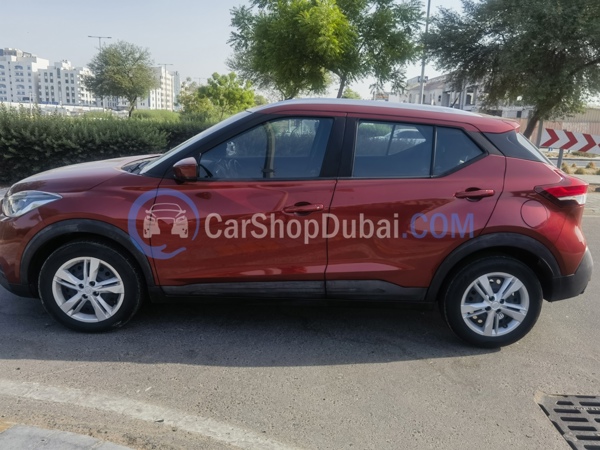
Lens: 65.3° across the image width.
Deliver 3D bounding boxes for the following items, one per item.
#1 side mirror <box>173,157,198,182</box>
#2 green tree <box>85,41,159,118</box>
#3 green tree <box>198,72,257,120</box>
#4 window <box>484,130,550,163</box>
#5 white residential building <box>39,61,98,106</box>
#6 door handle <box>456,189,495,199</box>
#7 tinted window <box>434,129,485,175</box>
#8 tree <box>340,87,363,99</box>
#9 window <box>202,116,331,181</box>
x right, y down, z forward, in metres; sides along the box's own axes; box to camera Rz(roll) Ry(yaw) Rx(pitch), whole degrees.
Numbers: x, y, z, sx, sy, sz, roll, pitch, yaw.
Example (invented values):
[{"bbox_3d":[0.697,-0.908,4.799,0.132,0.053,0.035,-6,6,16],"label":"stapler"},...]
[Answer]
[{"bbox_3d":[-0.674,-0.329,2.775,0.120,0.150,0.200,2,13,-1],"label":"side mirror"},{"bbox_3d":[-15.407,-12.275,40.422,6.400,6.900,6.400,-2,14,-20],"label":"green tree"},{"bbox_3d":[-4.214,-6.959,27.173,3.360,3.620,3.360,0,13,-9],"label":"green tree"},{"bbox_3d":[1.387,-0.500,2.998,0.440,0.210,0.080,3,-4,-8],"label":"window"},{"bbox_3d":[-110.059,-65.673,223.018,19.200,18.700,22.000,3,13,0],"label":"white residential building"},{"bbox_3d":[1.074,-0.185,2.863,0.235,0.056,0.060,2,13,-1],"label":"door handle"},{"bbox_3d":[1.001,-0.448,2.939,0.320,0.320,0.040,2,-4,-1],"label":"tinted window"},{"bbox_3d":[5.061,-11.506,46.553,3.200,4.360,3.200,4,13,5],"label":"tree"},{"bbox_3d":[-0.204,-0.480,2.920,0.810,0.410,0.050,2,-4,-1],"label":"window"}]

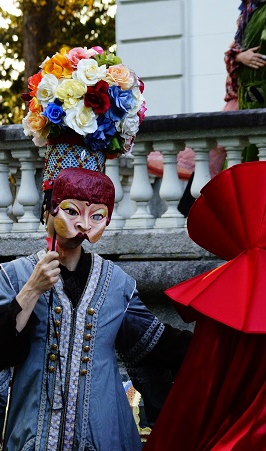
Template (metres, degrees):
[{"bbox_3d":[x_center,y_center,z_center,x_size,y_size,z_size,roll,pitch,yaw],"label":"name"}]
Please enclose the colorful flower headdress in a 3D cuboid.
[{"bbox_3d":[-0.144,-0.369,5.050,0.365,0.320,0.360,5,-1,0],"label":"colorful flower headdress"}]

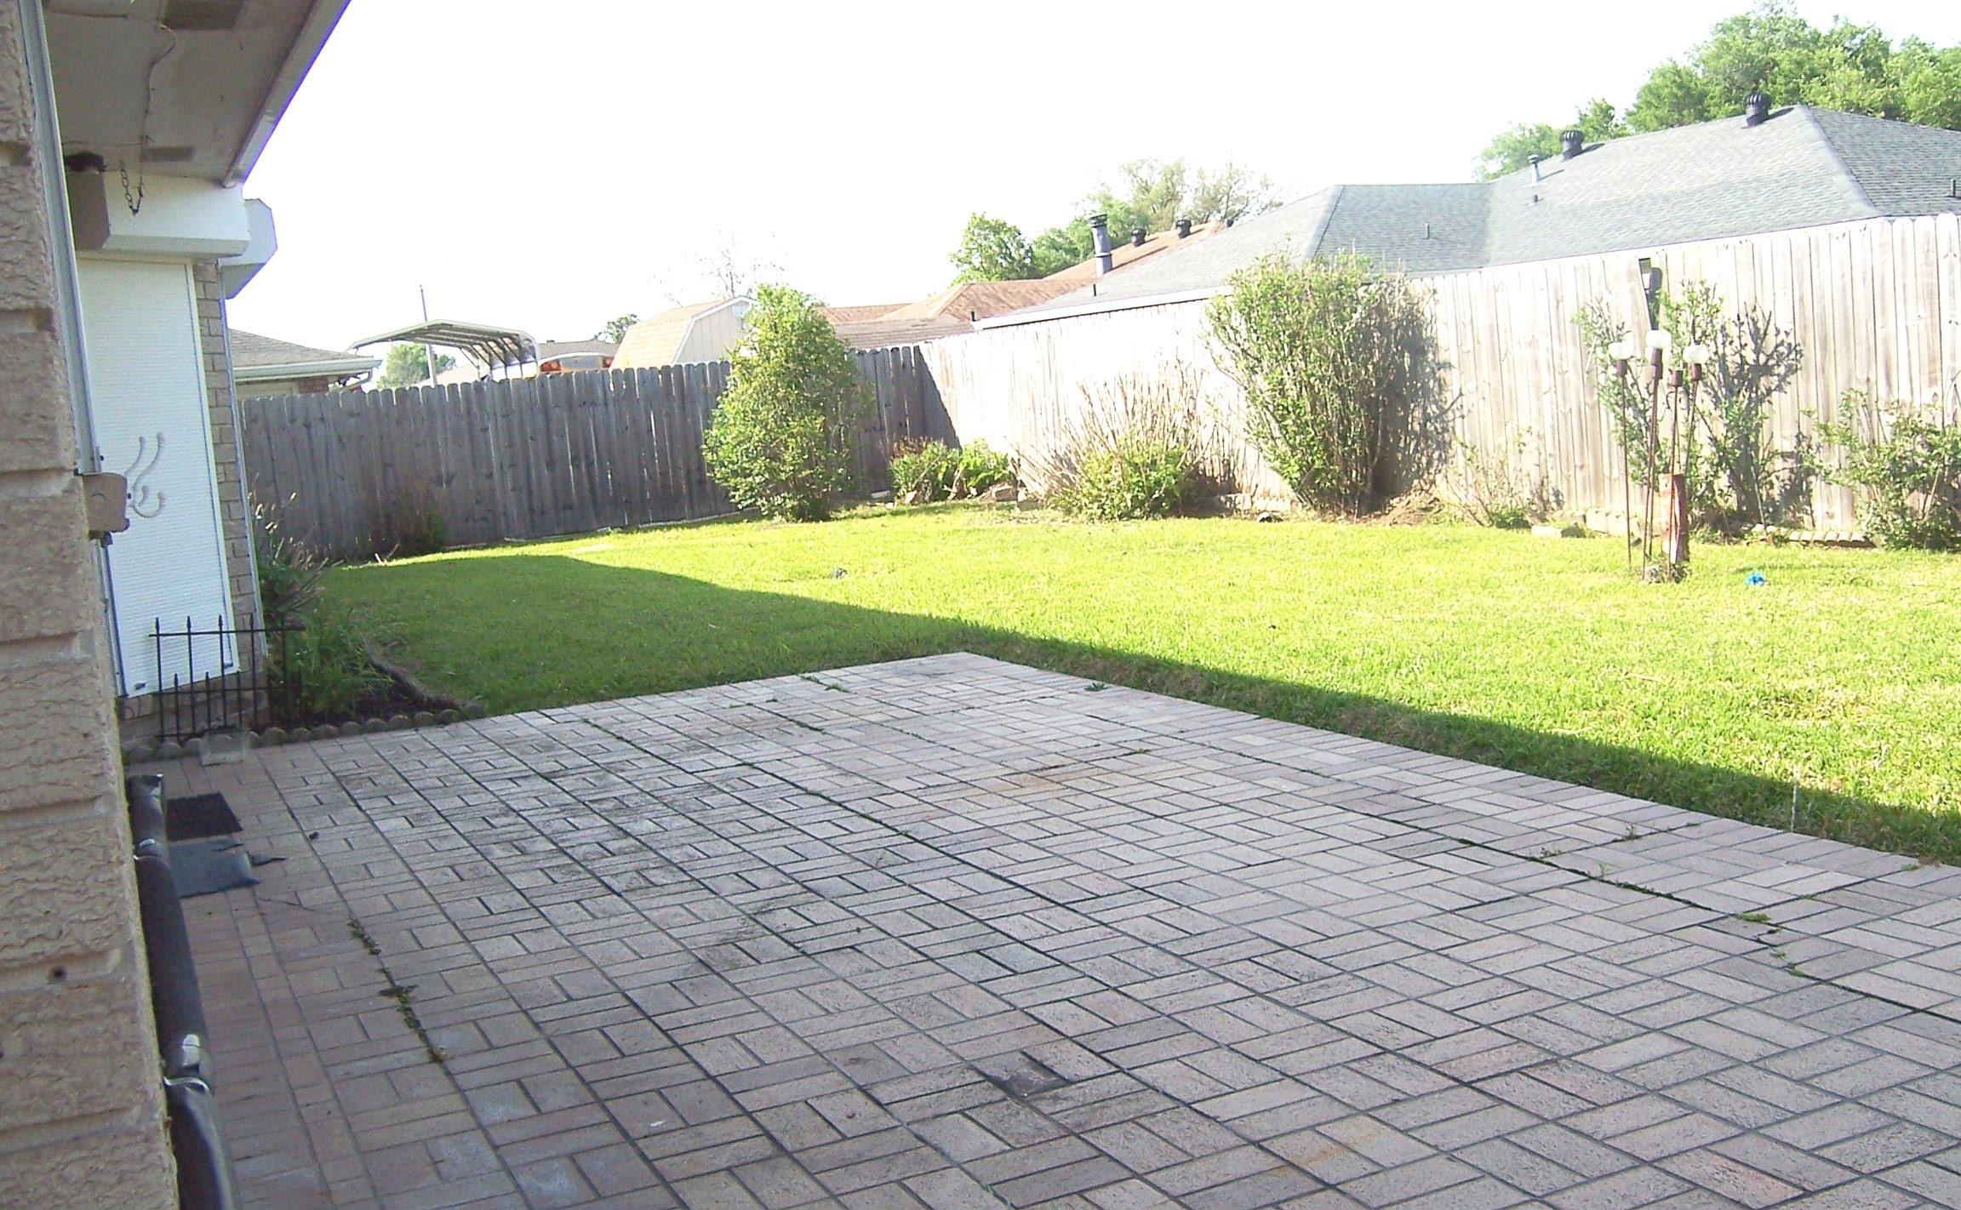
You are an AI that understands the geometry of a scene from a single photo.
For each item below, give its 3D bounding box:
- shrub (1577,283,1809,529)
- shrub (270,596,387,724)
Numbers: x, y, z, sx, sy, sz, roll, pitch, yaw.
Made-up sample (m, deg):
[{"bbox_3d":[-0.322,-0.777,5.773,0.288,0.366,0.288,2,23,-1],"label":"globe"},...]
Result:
[{"bbox_3d":[4.472,-1.273,11.900,0.950,1.580,1.400,-7,7,-25],"label":"shrub"},{"bbox_3d":[-2.790,0.233,8.000,0.480,0.520,0.500,-7,7,-25],"label":"shrub"}]

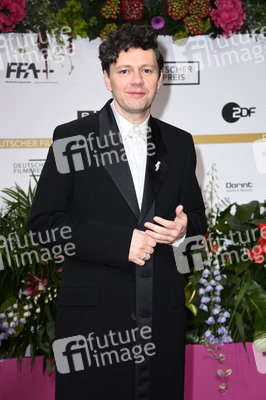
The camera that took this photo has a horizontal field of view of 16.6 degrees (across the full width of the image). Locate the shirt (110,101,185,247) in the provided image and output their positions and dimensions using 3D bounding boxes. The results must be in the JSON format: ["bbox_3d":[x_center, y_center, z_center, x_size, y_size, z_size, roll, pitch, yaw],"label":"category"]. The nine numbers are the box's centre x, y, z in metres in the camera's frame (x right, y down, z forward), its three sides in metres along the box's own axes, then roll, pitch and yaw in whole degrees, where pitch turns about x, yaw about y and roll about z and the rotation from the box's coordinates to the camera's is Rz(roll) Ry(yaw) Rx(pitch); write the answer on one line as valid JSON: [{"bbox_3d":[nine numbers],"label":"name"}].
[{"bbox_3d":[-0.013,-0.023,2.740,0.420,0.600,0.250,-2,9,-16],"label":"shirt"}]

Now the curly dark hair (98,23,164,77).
[{"bbox_3d":[-0.006,-0.413,2.580,0.188,0.190,0.230,-2,5,-9],"label":"curly dark hair"}]

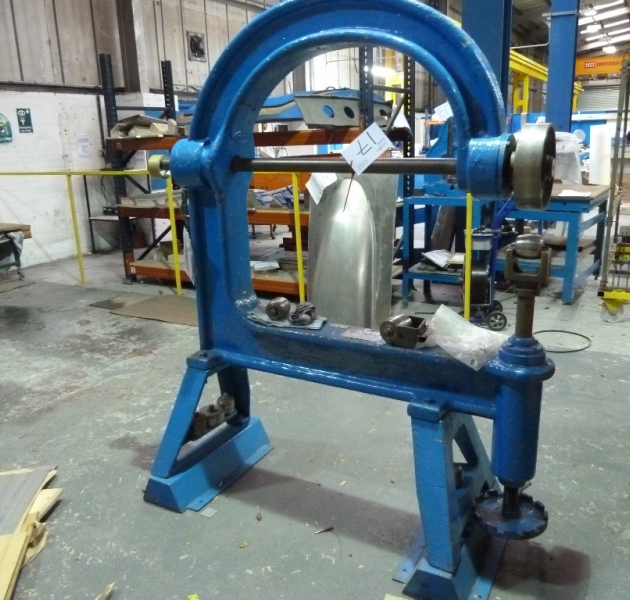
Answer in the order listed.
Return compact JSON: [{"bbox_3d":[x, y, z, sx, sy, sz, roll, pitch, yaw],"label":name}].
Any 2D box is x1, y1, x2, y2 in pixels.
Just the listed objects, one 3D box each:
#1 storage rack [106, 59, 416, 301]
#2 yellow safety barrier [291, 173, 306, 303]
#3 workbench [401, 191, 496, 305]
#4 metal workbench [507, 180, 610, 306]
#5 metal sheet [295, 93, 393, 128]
[{"bbox_3d":[-0.582,-1.234,5.493,2.885,2.244,0.930,7,18,30],"label":"storage rack"},{"bbox_3d":[-0.124,-0.484,4.768,0.045,1.147,0.045,6,17,26],"label":"yellow safety barrier"},{"bbox_3d":[1.147,-0.427,4.864,0.665,0.907,0.675,6,17,28],"label":"workbench"},{"bbox_3d":[2.138,-0.561,5.320,0.943,0.864,1.211,9,19,35],"label":"metal workbench"},{"bbox_3d":[0.217,-1.578,4.852,1.012,0.233,0.130,-13,19,-36],"label":"metal sheet"}]

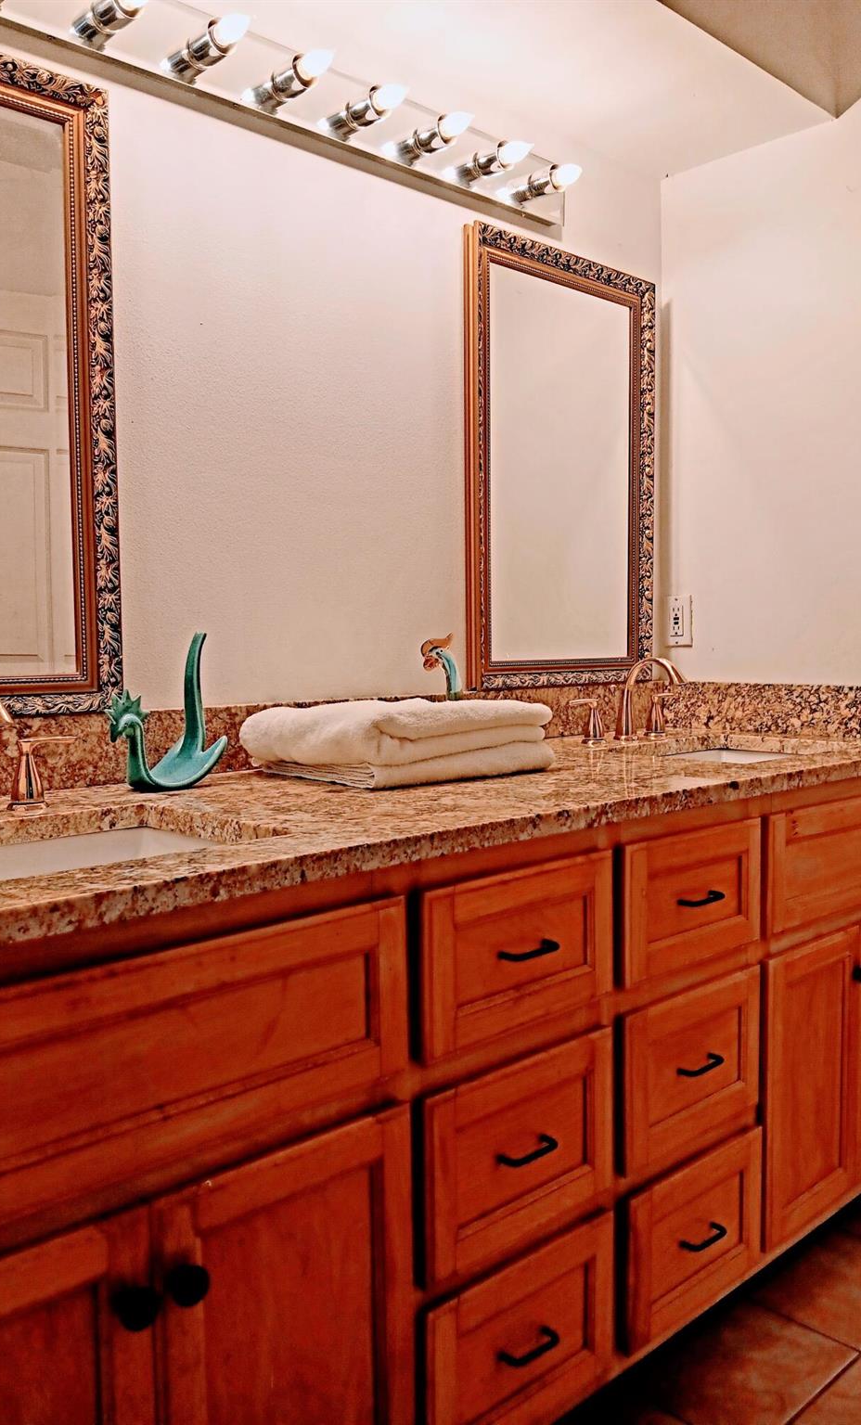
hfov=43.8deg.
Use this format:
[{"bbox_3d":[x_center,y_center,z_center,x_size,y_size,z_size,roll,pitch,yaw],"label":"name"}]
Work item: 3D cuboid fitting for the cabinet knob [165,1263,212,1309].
[{"bbox_3d":[-0.209,0.496,0.926,0.034,0.034,0.028,-4,5,-42],"label":"cabinet knob"}]

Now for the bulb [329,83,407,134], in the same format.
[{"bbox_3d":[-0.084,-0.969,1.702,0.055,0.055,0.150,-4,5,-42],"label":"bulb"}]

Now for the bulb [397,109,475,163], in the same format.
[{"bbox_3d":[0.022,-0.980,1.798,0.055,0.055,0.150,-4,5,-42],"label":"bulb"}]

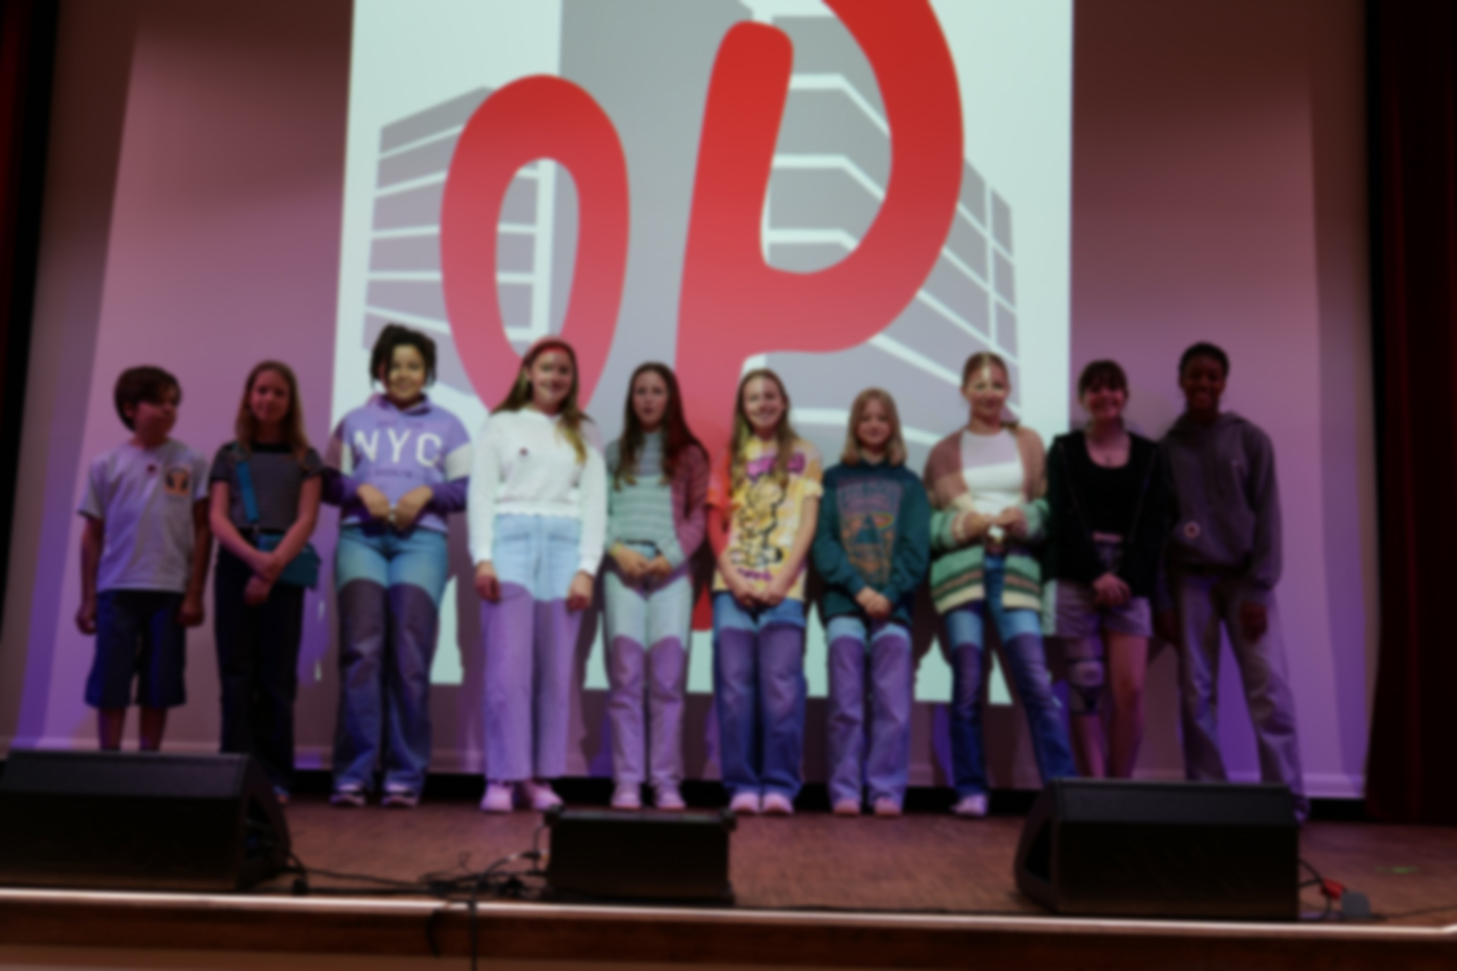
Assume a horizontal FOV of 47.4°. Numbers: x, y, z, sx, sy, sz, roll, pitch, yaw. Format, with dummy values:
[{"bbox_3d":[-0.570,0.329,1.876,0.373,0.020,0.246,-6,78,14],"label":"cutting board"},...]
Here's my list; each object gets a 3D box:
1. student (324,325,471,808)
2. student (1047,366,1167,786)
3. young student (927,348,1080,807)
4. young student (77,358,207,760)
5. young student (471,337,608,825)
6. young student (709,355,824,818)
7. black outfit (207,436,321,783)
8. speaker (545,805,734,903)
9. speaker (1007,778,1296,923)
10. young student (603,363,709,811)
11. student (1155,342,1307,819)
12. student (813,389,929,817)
[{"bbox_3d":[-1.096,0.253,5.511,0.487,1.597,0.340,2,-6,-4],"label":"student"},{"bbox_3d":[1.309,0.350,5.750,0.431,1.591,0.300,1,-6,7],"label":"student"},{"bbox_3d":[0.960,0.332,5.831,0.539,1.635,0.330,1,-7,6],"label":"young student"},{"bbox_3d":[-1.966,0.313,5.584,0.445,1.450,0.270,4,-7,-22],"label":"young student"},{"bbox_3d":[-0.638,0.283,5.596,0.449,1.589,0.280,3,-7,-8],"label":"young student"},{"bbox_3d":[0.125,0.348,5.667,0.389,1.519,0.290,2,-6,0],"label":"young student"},{"bbox_3d":[-1.563,0.439,5.606,0.384,1.196,0.270,2,-6,-8],"label":"black outfit"},{"bbox_3d":[-0.177,0.780,3.545,0.383,0.176,0.300,2,-6,0],"label":"speaker"},{"bbox_3d":[0.923,0.774,3.634,0.489,0.268,0.440,2,-6,0],"label":"speaker"},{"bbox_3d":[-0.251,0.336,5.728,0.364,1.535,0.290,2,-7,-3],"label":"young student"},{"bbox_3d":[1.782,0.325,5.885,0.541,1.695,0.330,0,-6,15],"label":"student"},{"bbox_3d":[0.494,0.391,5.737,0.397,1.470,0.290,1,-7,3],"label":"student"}]

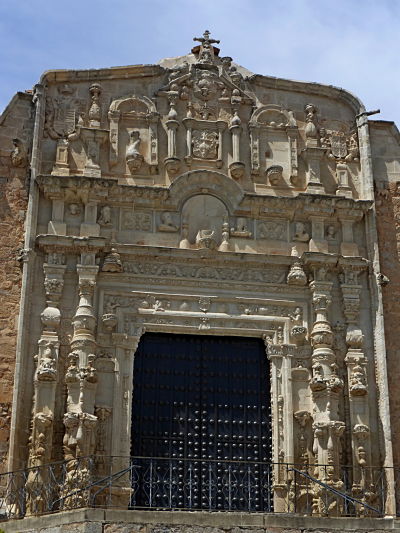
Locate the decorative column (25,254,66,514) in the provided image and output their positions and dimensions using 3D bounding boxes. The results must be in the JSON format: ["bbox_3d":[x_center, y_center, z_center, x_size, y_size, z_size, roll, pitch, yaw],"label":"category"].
[{"bbox_3d":[-3.342,2.547,23.429,0.542,5.943,0.500,4,-25,-8],"label":"decorative column"}]

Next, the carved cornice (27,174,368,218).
[{"bbox_3d":[0.151,-1.525,25.866,8.060,0.420,0.550,4,-25,-8],"label":"carved cornice"}]

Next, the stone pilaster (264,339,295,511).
[{"bbox_3d":[1.758,3.583,23.531,0.500,3.950,0.420,4,-25,-8],"label":"stone pilaster"}]

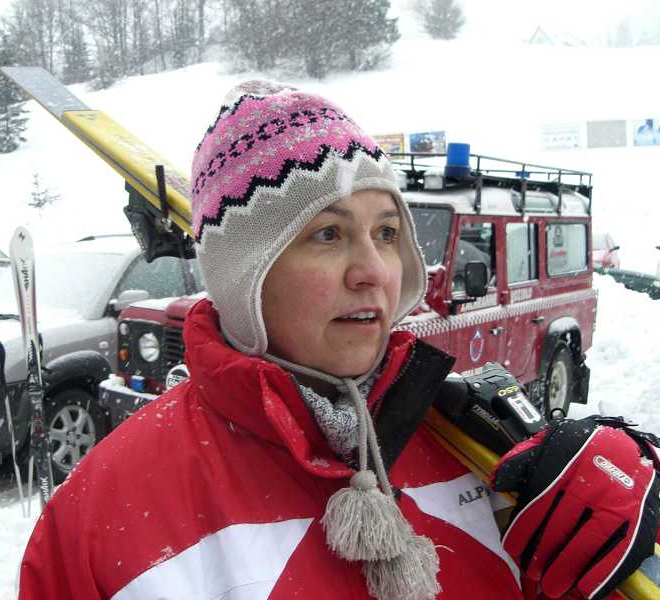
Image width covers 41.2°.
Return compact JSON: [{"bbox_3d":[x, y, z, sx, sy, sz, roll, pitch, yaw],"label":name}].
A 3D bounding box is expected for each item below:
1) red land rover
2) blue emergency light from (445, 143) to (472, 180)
[{"bbox_3d":[0.552,0.063,6.543,1.780,2.170,4.550,5,7,33],"label":"red land rover"},{"bbox_3d":[0.802,-0.878,5.528,0.155,0.215,0.155,1,6,0],"label":"blue emergency light"}]

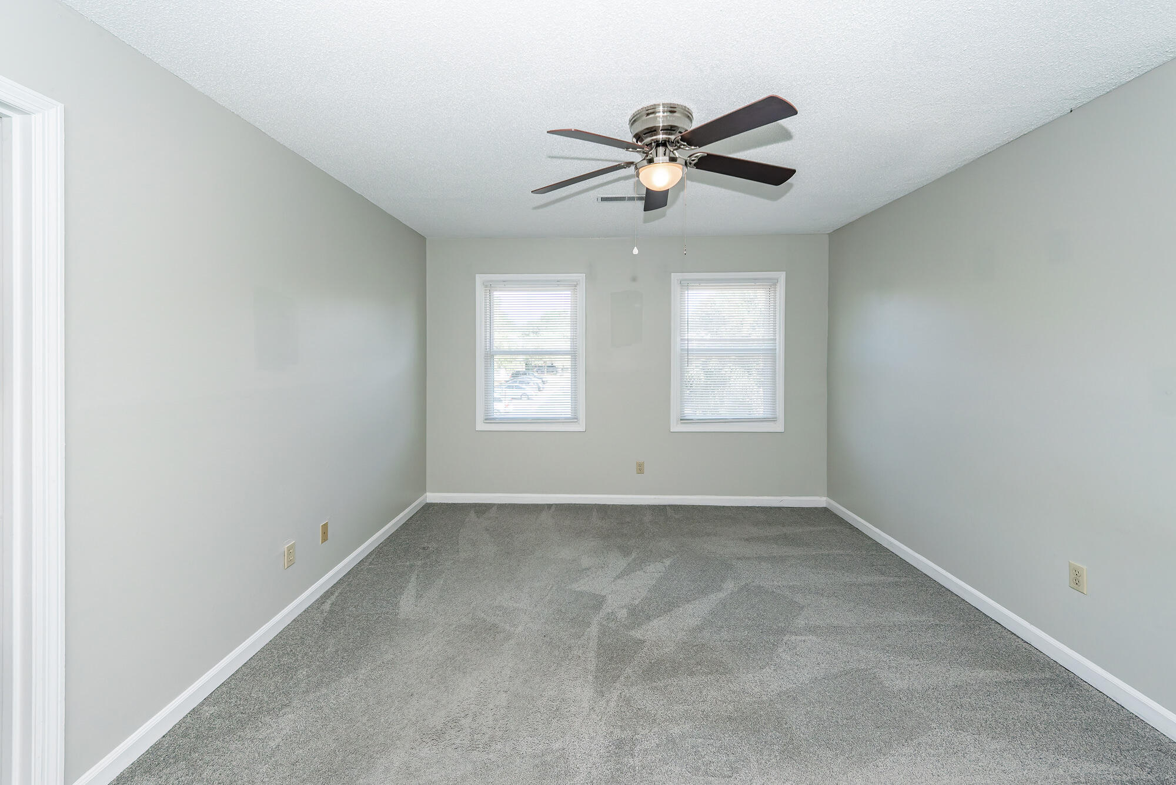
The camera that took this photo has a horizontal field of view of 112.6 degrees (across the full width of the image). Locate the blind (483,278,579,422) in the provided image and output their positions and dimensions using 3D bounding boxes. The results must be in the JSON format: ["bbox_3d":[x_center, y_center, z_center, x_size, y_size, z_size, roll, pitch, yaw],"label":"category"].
[{"bbox_3d":[-0.524,-0.368,3.589,0.869,1.305,0.035,0,3,2],"label":"blind"}]

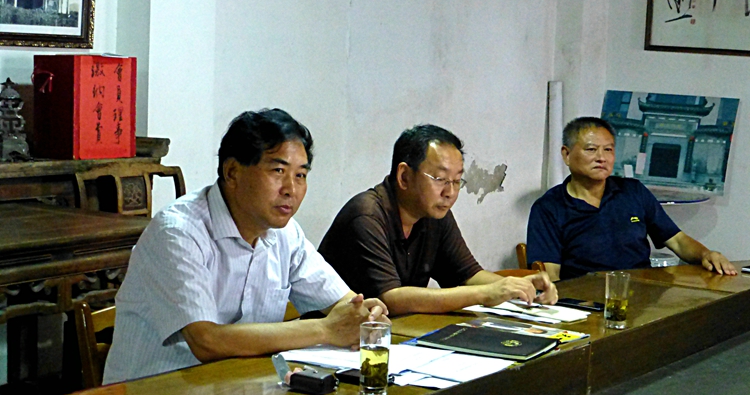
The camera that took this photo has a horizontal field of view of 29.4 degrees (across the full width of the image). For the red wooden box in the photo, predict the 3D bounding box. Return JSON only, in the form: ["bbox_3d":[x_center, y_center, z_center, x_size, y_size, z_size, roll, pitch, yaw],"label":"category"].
[{"bbox_3d":[-1.083,-0.341,5.366,0.197,0.374,0.322,5,6,33],"label":"red wooden box"}]

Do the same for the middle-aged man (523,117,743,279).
[{"bbox_3d":[0.830,0.335,4.732,0.560,1.250,0.750,-1,6,-30],"label":"middle-aged man"}]

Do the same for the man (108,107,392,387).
[{"bbox_3d":[-0.263,0.435,3.130,0.720,1.265,0.570,6,7,40],"label":"man"}]

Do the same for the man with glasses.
[{"bbox_3d":[0.086,0.424,3.667,0.720,1.215,0.560,6,6,35],"label":"man with glasses"}]

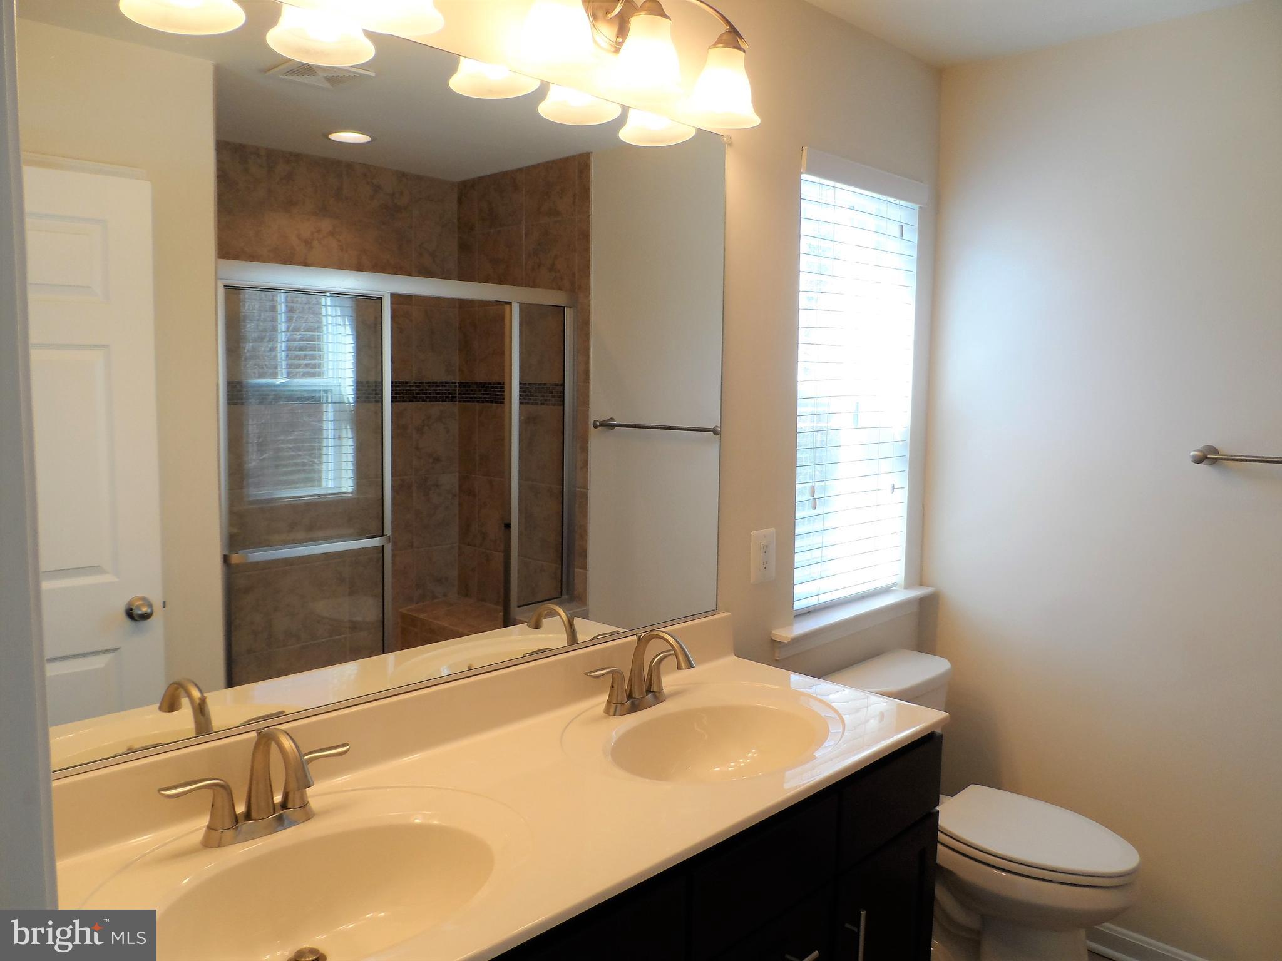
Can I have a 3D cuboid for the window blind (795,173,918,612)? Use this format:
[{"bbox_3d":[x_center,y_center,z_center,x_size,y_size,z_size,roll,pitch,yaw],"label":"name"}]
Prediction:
[{"bbox_3d":[0.565,-0.229,2.425,0.543,1.135,0.055,-5,7,-44],"label":"window blind"}]

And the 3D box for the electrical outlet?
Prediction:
[{"bbox_3d":[0.299,0.185,2.157,0.081,0.125,0.008,-5,7,-44],"label":"electrical outlet"}]

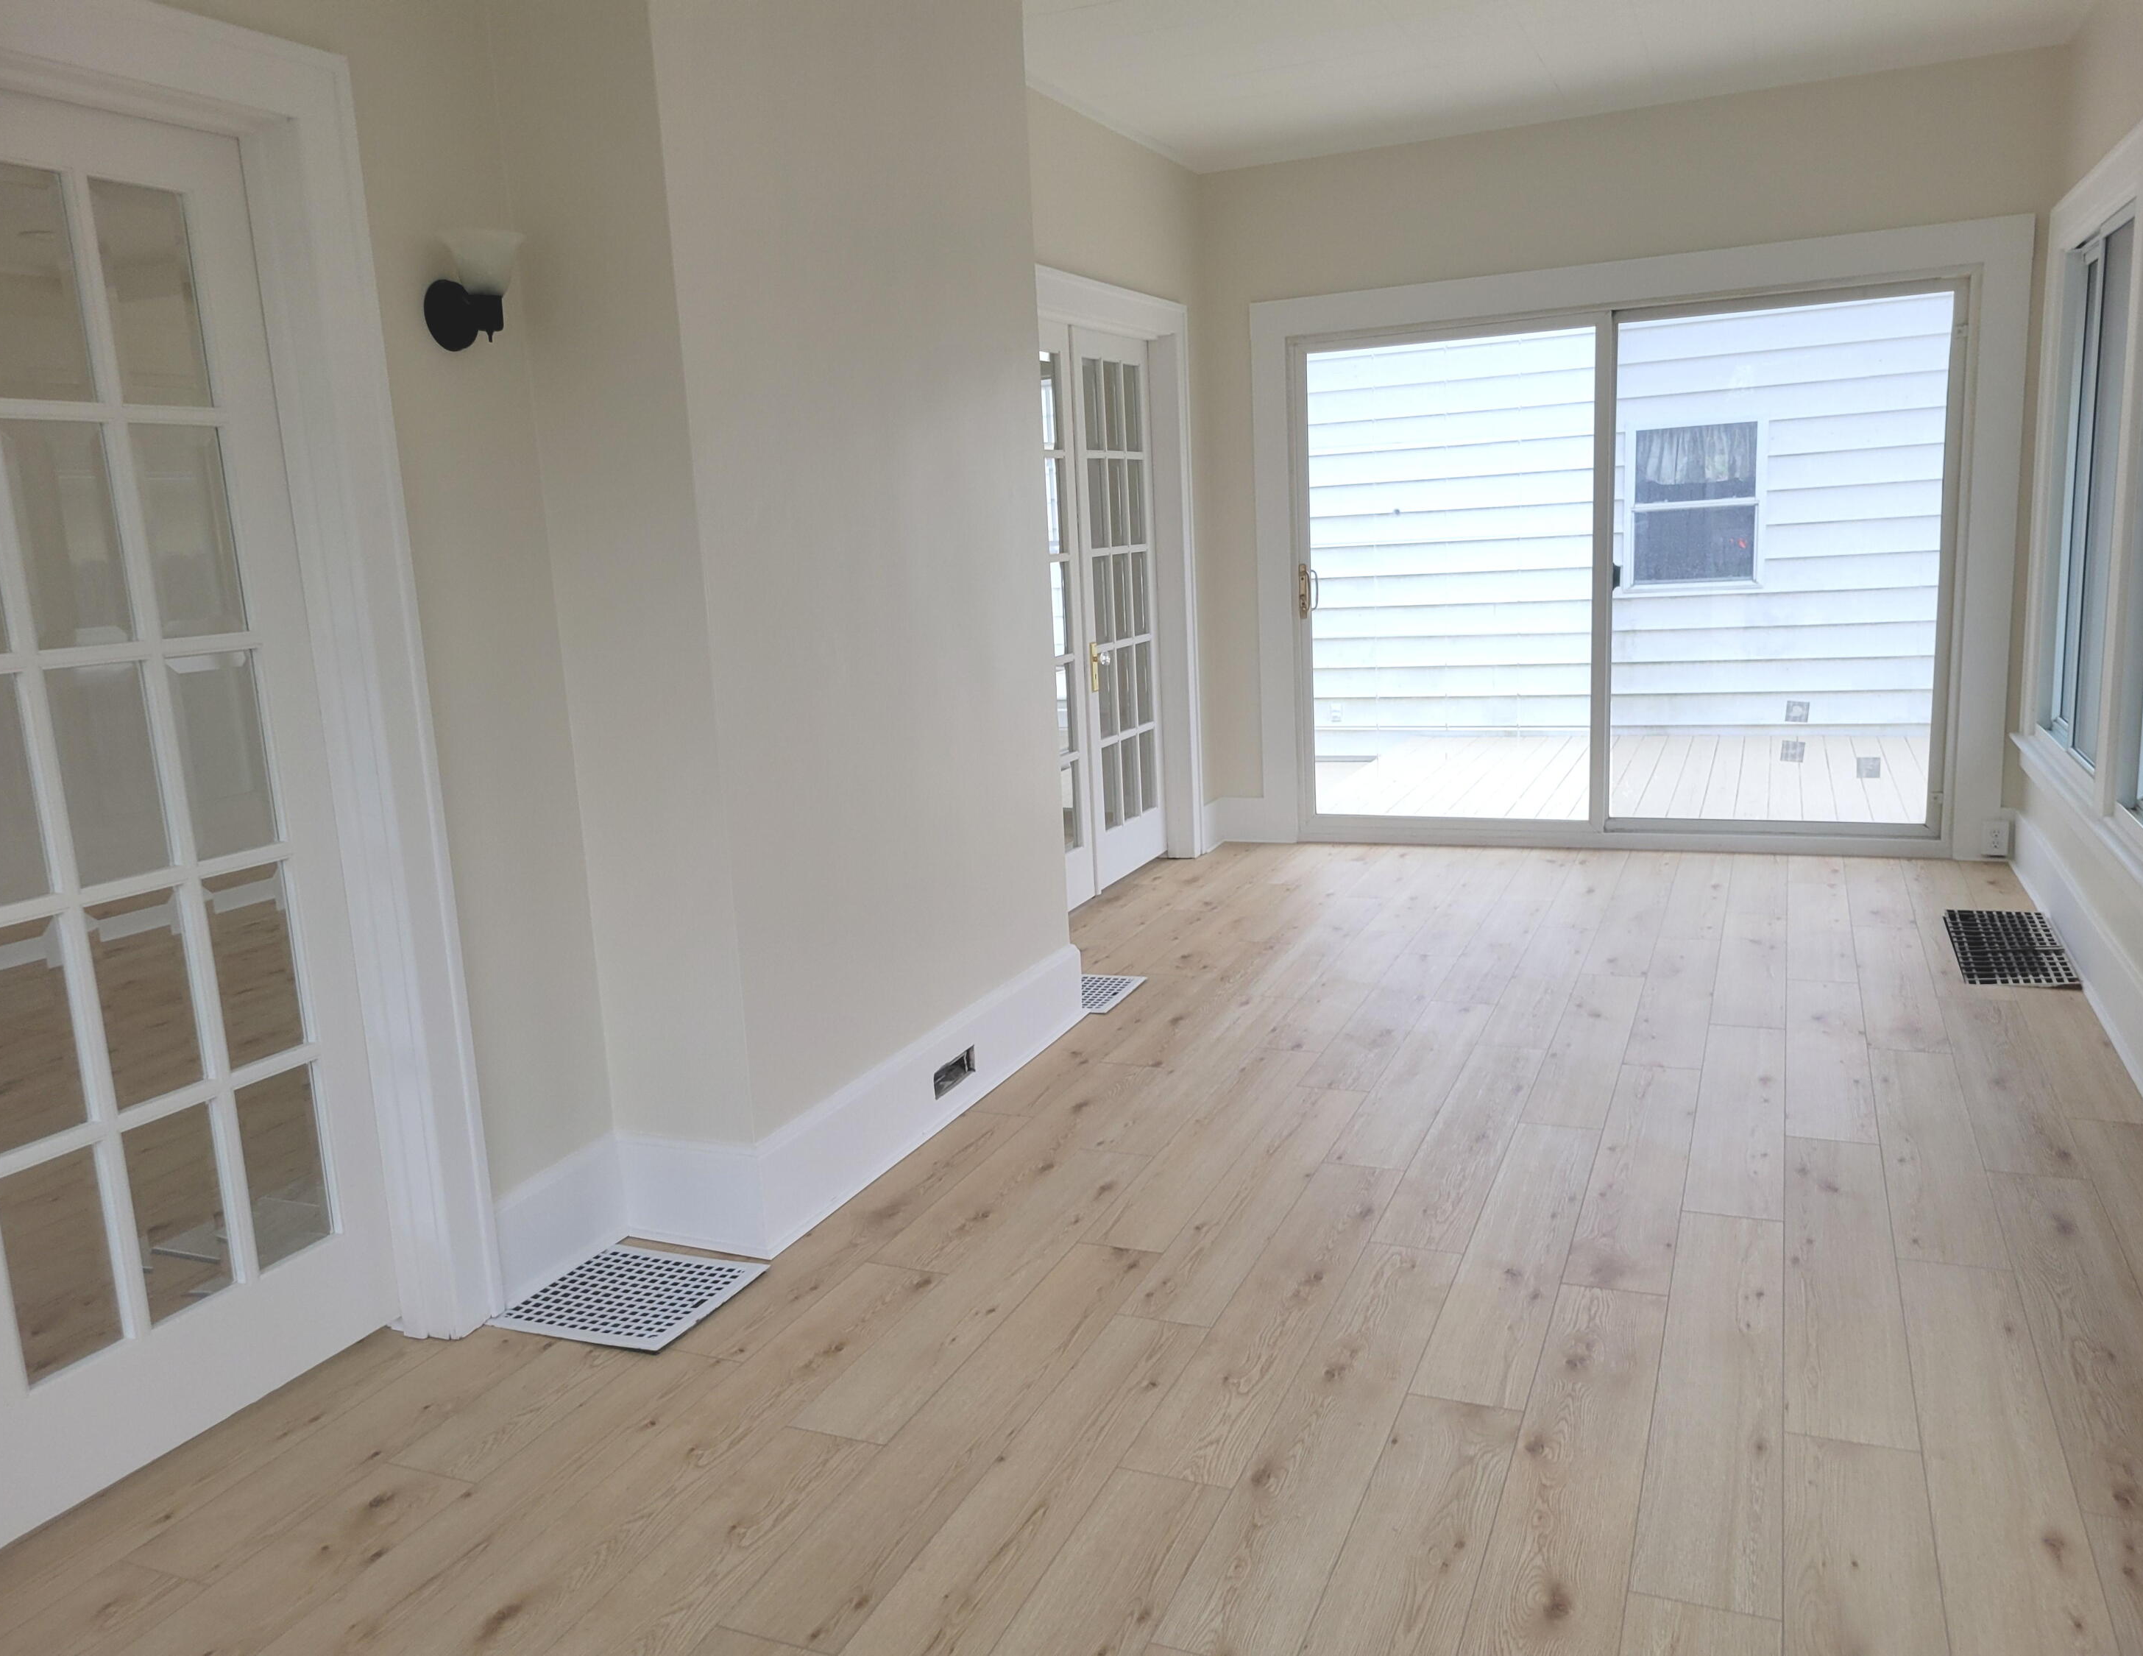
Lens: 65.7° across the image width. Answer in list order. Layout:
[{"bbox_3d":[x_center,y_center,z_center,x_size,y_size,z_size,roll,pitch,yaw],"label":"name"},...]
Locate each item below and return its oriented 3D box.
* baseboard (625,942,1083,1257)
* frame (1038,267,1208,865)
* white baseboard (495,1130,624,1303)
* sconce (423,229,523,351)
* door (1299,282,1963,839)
[{"bbox_3d":[-0.428,0.560,3.933,0.342,0.231,1.594,1,11,23],"label":"baseboard"},{"bbox_3d":[0.108,-0.805,5.912,0.168,2.155,1.594,1,11,23],"label":"frame"},{"bbox_3d":[-0.964,0.739,3.127,0.024,0.221,0.351,1,11,23],"label":"white baseboard"},{"bbox_3d":[-0.992,-0.896,2.766,0.172,0.179,0.140,1,11,23],"label":"sconce"},{"bbox_3d":[2.031,-0.935,6.323,2.387,2.004,0.108,1,11,23],"label":"door"}]

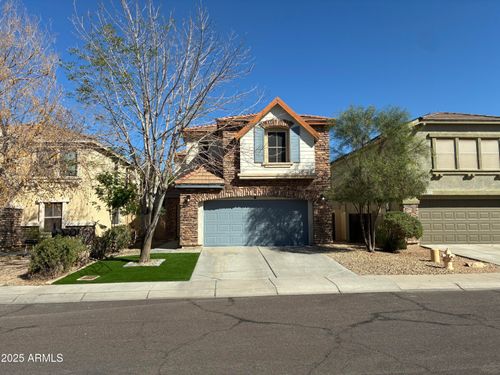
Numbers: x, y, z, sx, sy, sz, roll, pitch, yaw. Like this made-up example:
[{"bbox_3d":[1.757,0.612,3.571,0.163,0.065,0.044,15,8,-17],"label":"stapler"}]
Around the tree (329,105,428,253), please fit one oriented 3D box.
[{"bbox_3d":[5.308,-0.402,15.843,4.100,6.100,4.000,0,-5,-4],"label":"tree"}]

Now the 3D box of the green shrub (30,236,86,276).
[{"bbox_3d":[-6.263,2.197,12.345,1.850,1.250,1.700,0,-5,-4],"label":"green shrub"}]

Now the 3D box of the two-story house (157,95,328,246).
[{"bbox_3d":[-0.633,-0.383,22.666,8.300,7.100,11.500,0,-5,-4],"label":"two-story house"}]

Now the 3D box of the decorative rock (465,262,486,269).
[{"bbox_3d":[7.686,2.633,12.806,0.660,0.190,0.420,0,-5,-4],"label":"decorative rock"}]

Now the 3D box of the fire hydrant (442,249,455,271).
[{"bbox_3d":[6.515,2.342,12.359,0.400,0.740,0.360,0,-5,-4],"label":"fire hydrant"}]

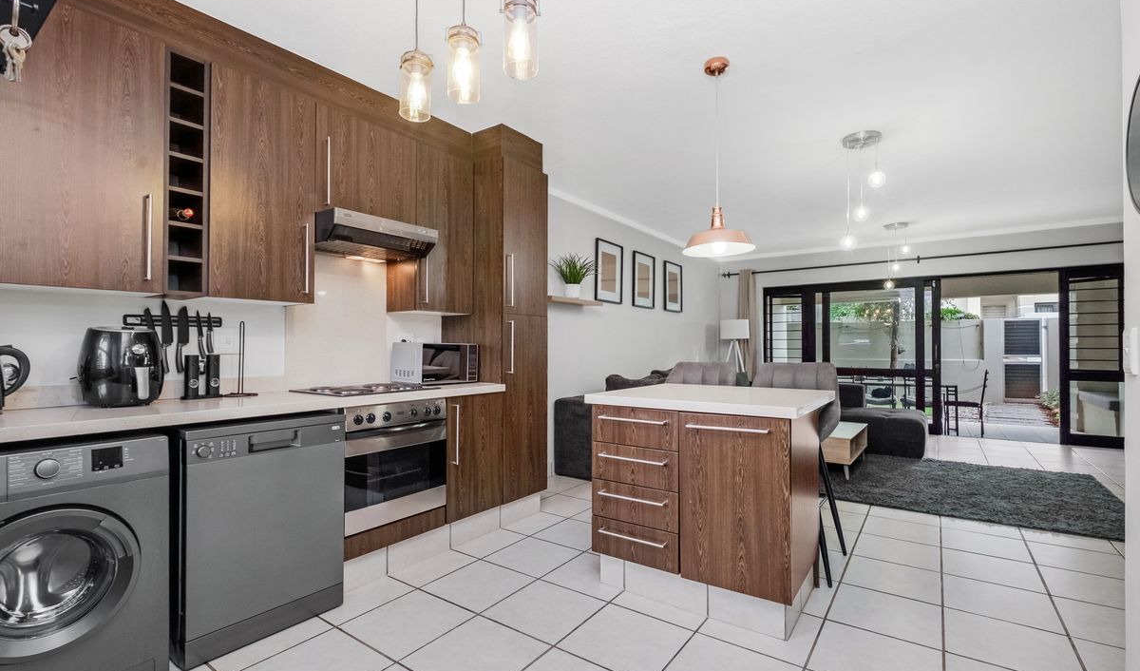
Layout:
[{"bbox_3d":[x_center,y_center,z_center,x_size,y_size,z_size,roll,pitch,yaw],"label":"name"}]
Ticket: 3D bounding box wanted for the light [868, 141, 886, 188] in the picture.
[{"bbox_3d":[2.199,-1.233,3.403,0.122,0.335,0.122,-1,-2,36],"label":"light"}]

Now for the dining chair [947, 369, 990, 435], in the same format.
[{"bbox_3d":[5.426,0.902,6.508,0.460,0.890,0.430,-1,-2,38],"label":"dining chair"}]

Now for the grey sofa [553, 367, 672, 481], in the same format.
[{"bbox_3d":[1.122,0.881,5.180,0.980,0.840,2.754,-1,-2,38],"label":"grey sofa"}]

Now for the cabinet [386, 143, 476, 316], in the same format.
[{"bbox_3d":[-0.928,-0.662,3.169,0.318,1.010,0.447,-1,-2,36],"label":"cabinet"}]

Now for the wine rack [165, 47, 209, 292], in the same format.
[{"bbox_3d":[-1.727,-0.665,2.089,0.316,1.005,0.153,-1,-2,38],"label":"wine rack"}]

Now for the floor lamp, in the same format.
[{"bbox_3d":[2.632,0.550,7.545,0.520,1.632,0.520,-1,-2,36],"label":"floor lamp"}]

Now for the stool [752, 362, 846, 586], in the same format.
[{"bbox_3d":[1.239,0.700,2.667,0.480,1.091,0.510,-1,-2,37],"label":"stool"}]

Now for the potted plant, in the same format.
[{"bbox_3d":[0.026,-0.544,4.342,0.360,0.420,0.410,-1,-2,38],"label":"potted plant"}]

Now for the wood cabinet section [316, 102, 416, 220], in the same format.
[{"bbox_3d":[-1.221,-0.901,2.735,0.310,0.560,0.590,-1,-2,39],"label":"wood cabinet section"}]

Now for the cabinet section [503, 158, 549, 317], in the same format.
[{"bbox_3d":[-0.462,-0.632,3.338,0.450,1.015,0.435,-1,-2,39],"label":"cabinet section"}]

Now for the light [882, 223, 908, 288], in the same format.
[{"bbox_3d":[3.982,-0.939,5.783,0.290,0.800,0.290,-1,-2,36],"label":"light"}]

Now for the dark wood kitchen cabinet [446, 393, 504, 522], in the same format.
[{"bbox_3d":[-0.801,0.727,3.045,0.595,0.705,0.452,-1,-2,36],"label":"dark wood kitchen cabinet"}]

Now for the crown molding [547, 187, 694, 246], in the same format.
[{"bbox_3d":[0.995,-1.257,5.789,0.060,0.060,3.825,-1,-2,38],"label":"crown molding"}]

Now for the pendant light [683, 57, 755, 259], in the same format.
[{"bbox_3d":[0.766,-0.898,2.459,0.380,1.050,0.380,-1,-2,36],"label":"pendant light"}]

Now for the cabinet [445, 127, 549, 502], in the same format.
[{"bbox_3d":[-0.541,-0.138,3.437,0.605,2.475,0.456,-1,-2,36],"label":"cabinet"}]

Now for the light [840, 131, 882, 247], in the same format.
[{"bbox_3d":[2.020,-0.976,3.274,0.270,0.740,0.270,-1,-2,37],"label":"light"}]

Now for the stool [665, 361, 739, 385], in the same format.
[{"bbox_3d":[0.747,0.708,3.025,0.480,1.072,0.550,-1,-2,36],"label":"stool"}]

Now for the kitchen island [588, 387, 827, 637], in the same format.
[{"bbox_3d":[0.770,0.773,2.545,1.000,0.938,0.964,-1,-2,36],"label":"kitchen island"}]

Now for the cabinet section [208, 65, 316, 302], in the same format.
[{"bbox_3d":[-1.543,-0.676,2.328,0.310,1.025,0.440,-1,-2,39],"label":"cabinet section"}]

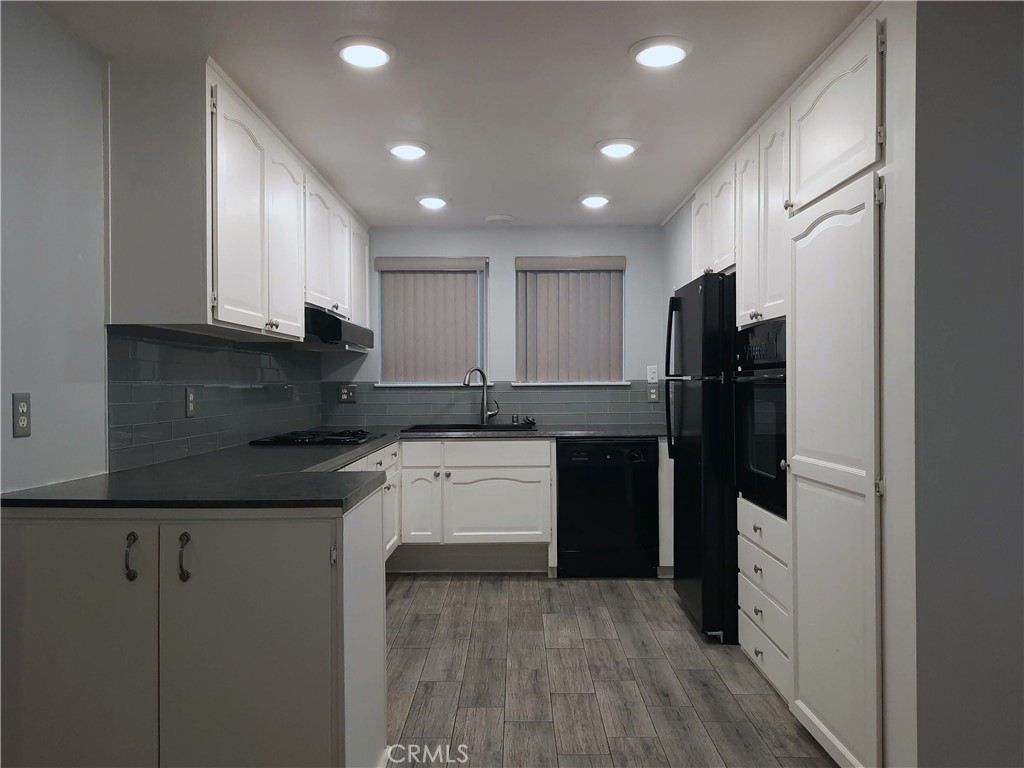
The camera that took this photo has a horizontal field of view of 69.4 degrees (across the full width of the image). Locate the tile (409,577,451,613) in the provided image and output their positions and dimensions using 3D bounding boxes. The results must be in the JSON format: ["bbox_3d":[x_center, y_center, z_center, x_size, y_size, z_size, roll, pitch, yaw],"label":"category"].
[{"bbox_3d":[-0.461,1.218,4.136,0.176,0.012,0.487,0,0,0],"label":"tile"}]

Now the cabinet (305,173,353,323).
[{"bbox_3d":[-1.157,-0.715,4.035,0.351,0.658,0.990,0,0,0],"label":"cabinet"}]

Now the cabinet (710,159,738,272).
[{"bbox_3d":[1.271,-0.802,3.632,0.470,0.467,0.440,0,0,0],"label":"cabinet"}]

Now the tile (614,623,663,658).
[{"bbox_3d":[0.566,1.151,3.317,0.169,0.010,0.457,0,0,0],"label":"tile"}]

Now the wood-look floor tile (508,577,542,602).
[{"bbox_3d":[0.072,1.174,4.222,0.170,0.010,0.462,0,1,0],"label":"wood-look floor tile"}]

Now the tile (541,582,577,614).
[{"bbox_3d":[0.235,1.151,3.900,0.169,0.010,0.457,0,0,0],"label":"tile"}]

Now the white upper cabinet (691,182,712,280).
[{"bbox_3d":[1.296,-0.808,3.983,0.550,0.445,0.434,0,1,0],"label":"white upper cabinet"}]

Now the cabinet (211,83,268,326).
[{"bbox_3d":[-1.166,-0.622,2.728,0.352,0.843,0.534,0,0,0],"label":"cabinet"}]

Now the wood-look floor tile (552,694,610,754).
[{"bbox_3d":[0.233,1.188,2.595,0.171,0.010,0.469,0,0,0],"label":"wood-look floor tile"}]

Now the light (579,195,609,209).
[{"bbox_3d":[0.486,-1.071,4.319,0.200,0.030,0.200,0,1,0],"label":"light"}]

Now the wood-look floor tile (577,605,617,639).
[{"bbox_3d":[0.413,1.180,3.643,0.170,0.010,0.462,0,1,0],"label":"wood-look floor tile"}]

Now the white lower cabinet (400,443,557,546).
[{"bbox_3d":[-0.204,0.634,4.659,0.914,0.618,0.610,0,1,0],"label":"white lower cabinet"}]

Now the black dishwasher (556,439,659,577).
[{"bbox_3d":[0.582,0.757,4.771,0.605,0.840,0.600,0,0,0],"label":"black dishwasher"}]

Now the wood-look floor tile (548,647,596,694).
[{"bbox_3d":[0.237,1.187,3.067,0.171,0.010,0.469,0,0,0],"label":"wood-look floor tile"}]

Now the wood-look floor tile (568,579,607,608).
[{"bbox_3d":[0.417,1.184,4.131,0.171,0.010,0.469,0,0,0],"label":"wood-look floor tile"}]

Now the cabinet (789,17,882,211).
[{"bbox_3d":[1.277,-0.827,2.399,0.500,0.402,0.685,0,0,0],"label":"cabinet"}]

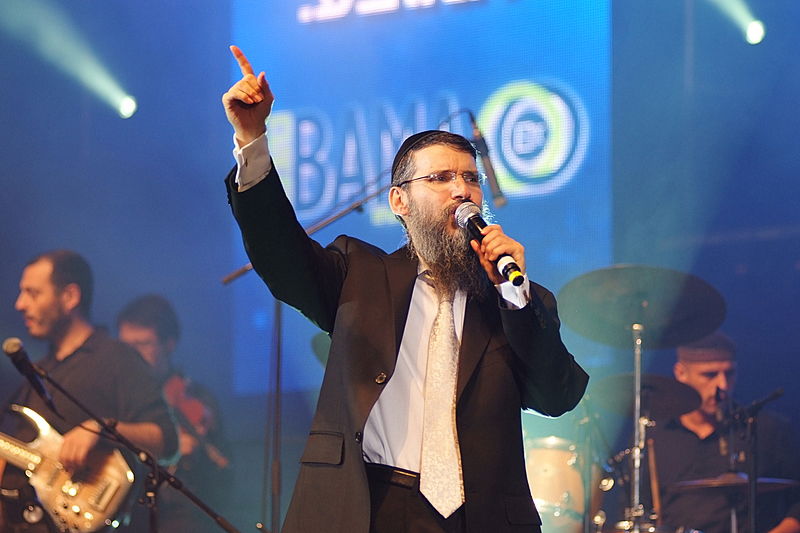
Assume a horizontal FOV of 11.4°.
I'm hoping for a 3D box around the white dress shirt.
[{"bbox_3d":[0.005,0.083,8.300,0.690,0.730,0.430,1,-5,-15],"label":"white dress shirt"}]

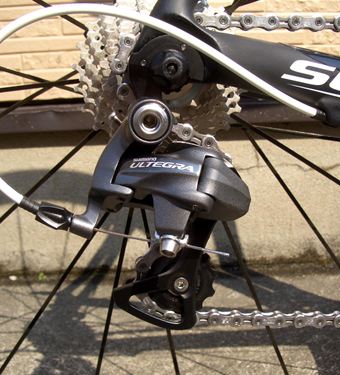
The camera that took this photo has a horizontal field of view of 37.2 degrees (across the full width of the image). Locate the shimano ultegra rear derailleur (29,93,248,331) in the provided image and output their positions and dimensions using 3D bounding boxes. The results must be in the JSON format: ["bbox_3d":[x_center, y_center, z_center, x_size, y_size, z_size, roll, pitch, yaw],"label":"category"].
[{"bbox_3d":[-0.012,0.017,0.241,0.101,0.120,0.055,-2,11,-12],"label":"shimano ultegra rear derailleur"}]

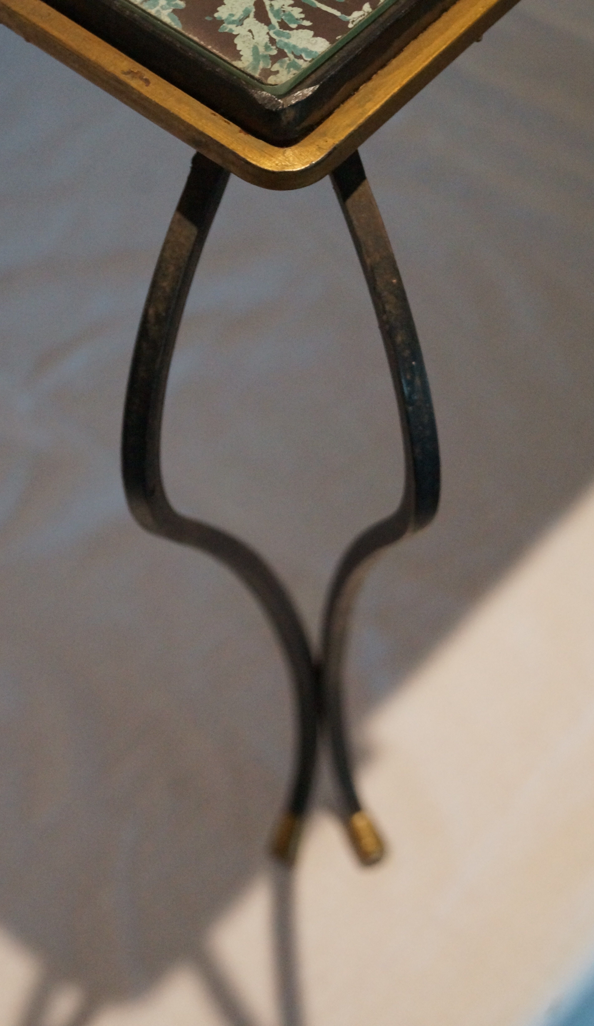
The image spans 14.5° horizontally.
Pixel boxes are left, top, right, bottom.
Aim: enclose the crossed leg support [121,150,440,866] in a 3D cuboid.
[{"bbox_3d":[-0.001,0.031,0.749,0.083,0.430,0.085,-5,57,0],"label":"crossed leg support"}]

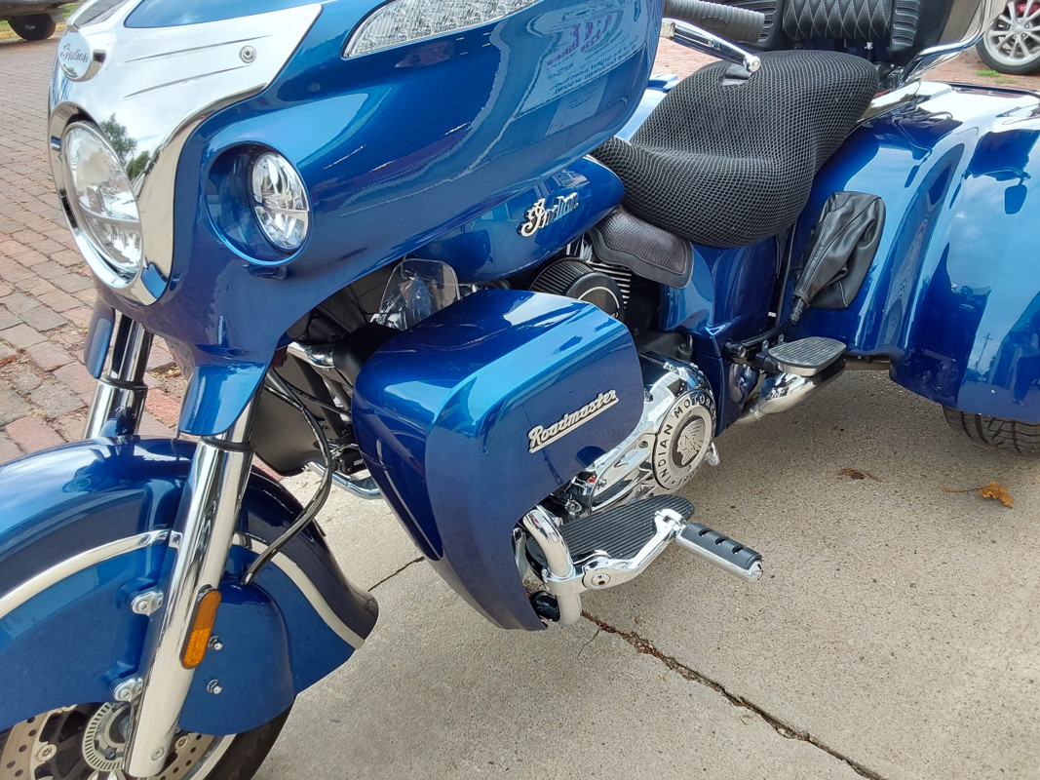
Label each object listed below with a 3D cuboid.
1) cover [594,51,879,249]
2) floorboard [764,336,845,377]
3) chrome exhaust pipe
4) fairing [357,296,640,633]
[{"bbox_3d":[0.402,-0.509,1.744,0.720,0.290,0.410,-29,36,-36],"label":"cover"},{"bbox_3d":[0.575,-0.071,1.697,0.170,0.037,0.115,-23,32,-39],"label":"floorboard"},{"bbox_3d":[0.587,-0.001,1.781,0.350,0.088,0.085,-22,32,-34],"label":"chrome exhaust pipe"},{"bbox_3d":[-0.026,0.106,1.149,0.350,0.415,0.240,-29,36,-36],"label":"fairing"}]

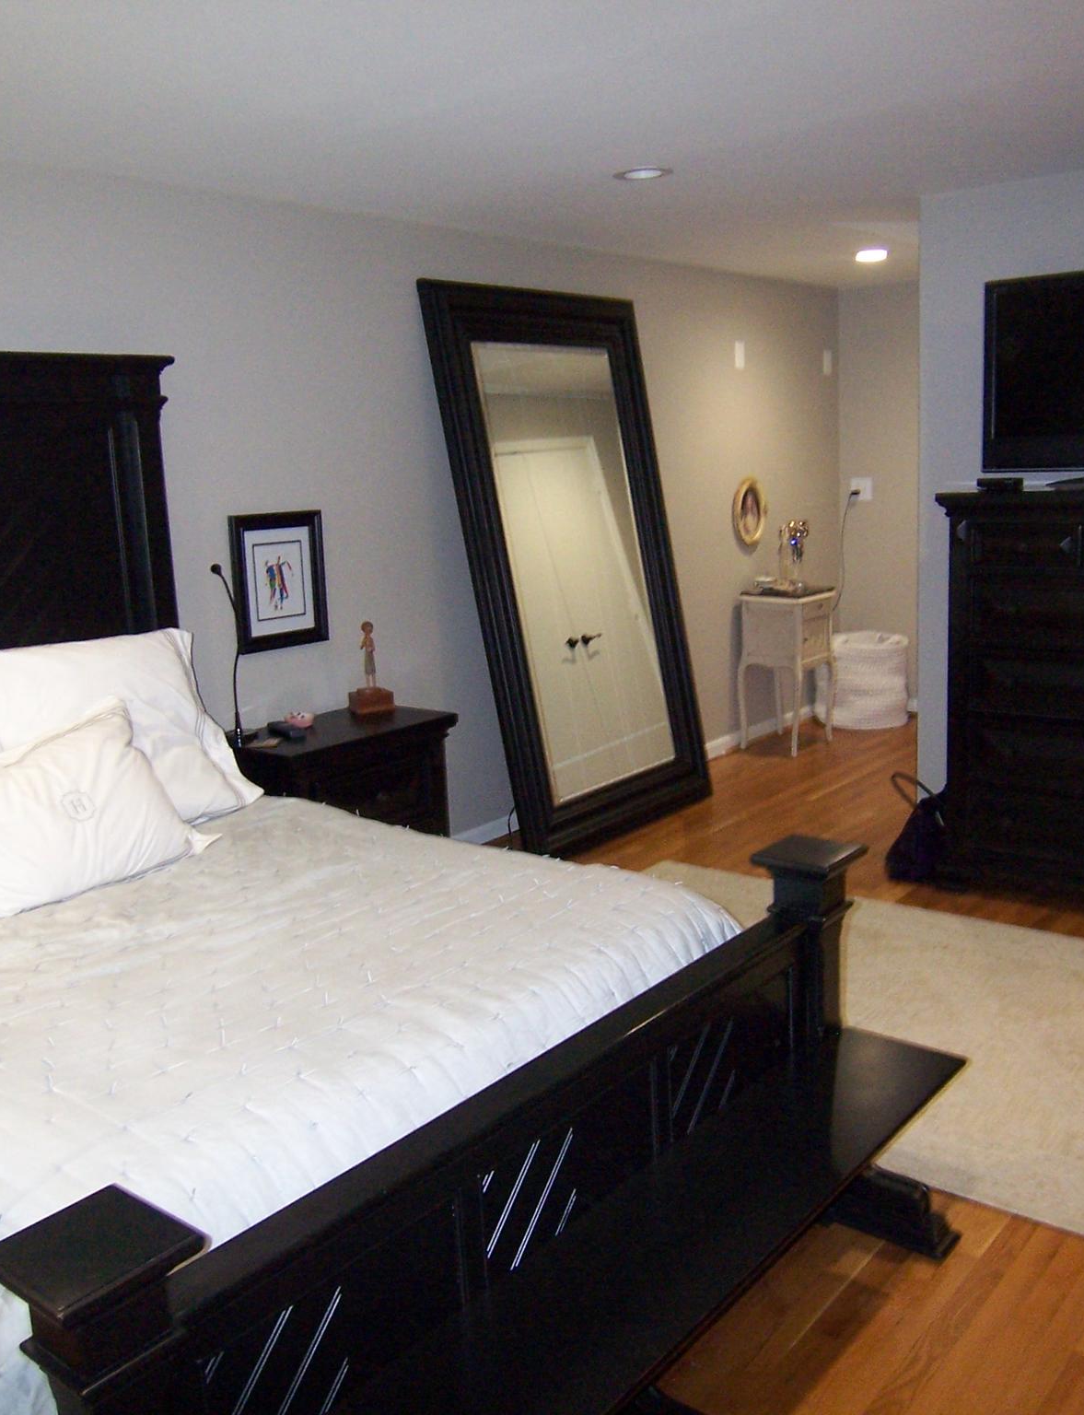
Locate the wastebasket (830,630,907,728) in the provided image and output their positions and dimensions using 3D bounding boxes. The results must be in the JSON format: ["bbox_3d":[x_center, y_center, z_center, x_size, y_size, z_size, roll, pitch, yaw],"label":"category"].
[{"bbox_3d":[1.856,-0.165,7.232,0.510,0.485,0.510,7,15,40],"label":"wastebasket"}]

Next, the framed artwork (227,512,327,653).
[{"bbox_3d":[-0.896,-0.434,4.297,0.028,0.458,0.388,7,15,40],"label":"framed artwork"}]

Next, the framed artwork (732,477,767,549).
[{"bbox_3d":[1.077,-1.006,6.445,0.035,0.357,0.278,6,14,40],"label":"framed artwork"}]

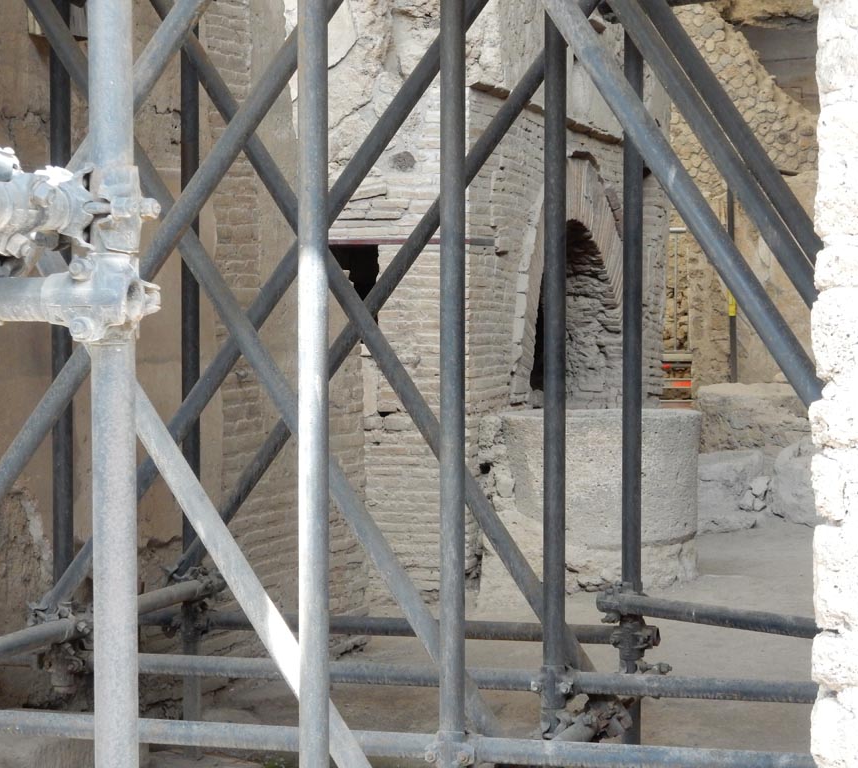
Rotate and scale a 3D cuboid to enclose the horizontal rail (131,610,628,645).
[{"bbox_3d":[-0.142,0.641,6.575,1.455,0.049,0.049,0,2,20],"label":"horizontal rail"}]

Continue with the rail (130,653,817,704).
[{"bbox_3d":[0.015,0.663,5.644,1.764,0.049,0.049,0,2,20],"label":"rail"}]

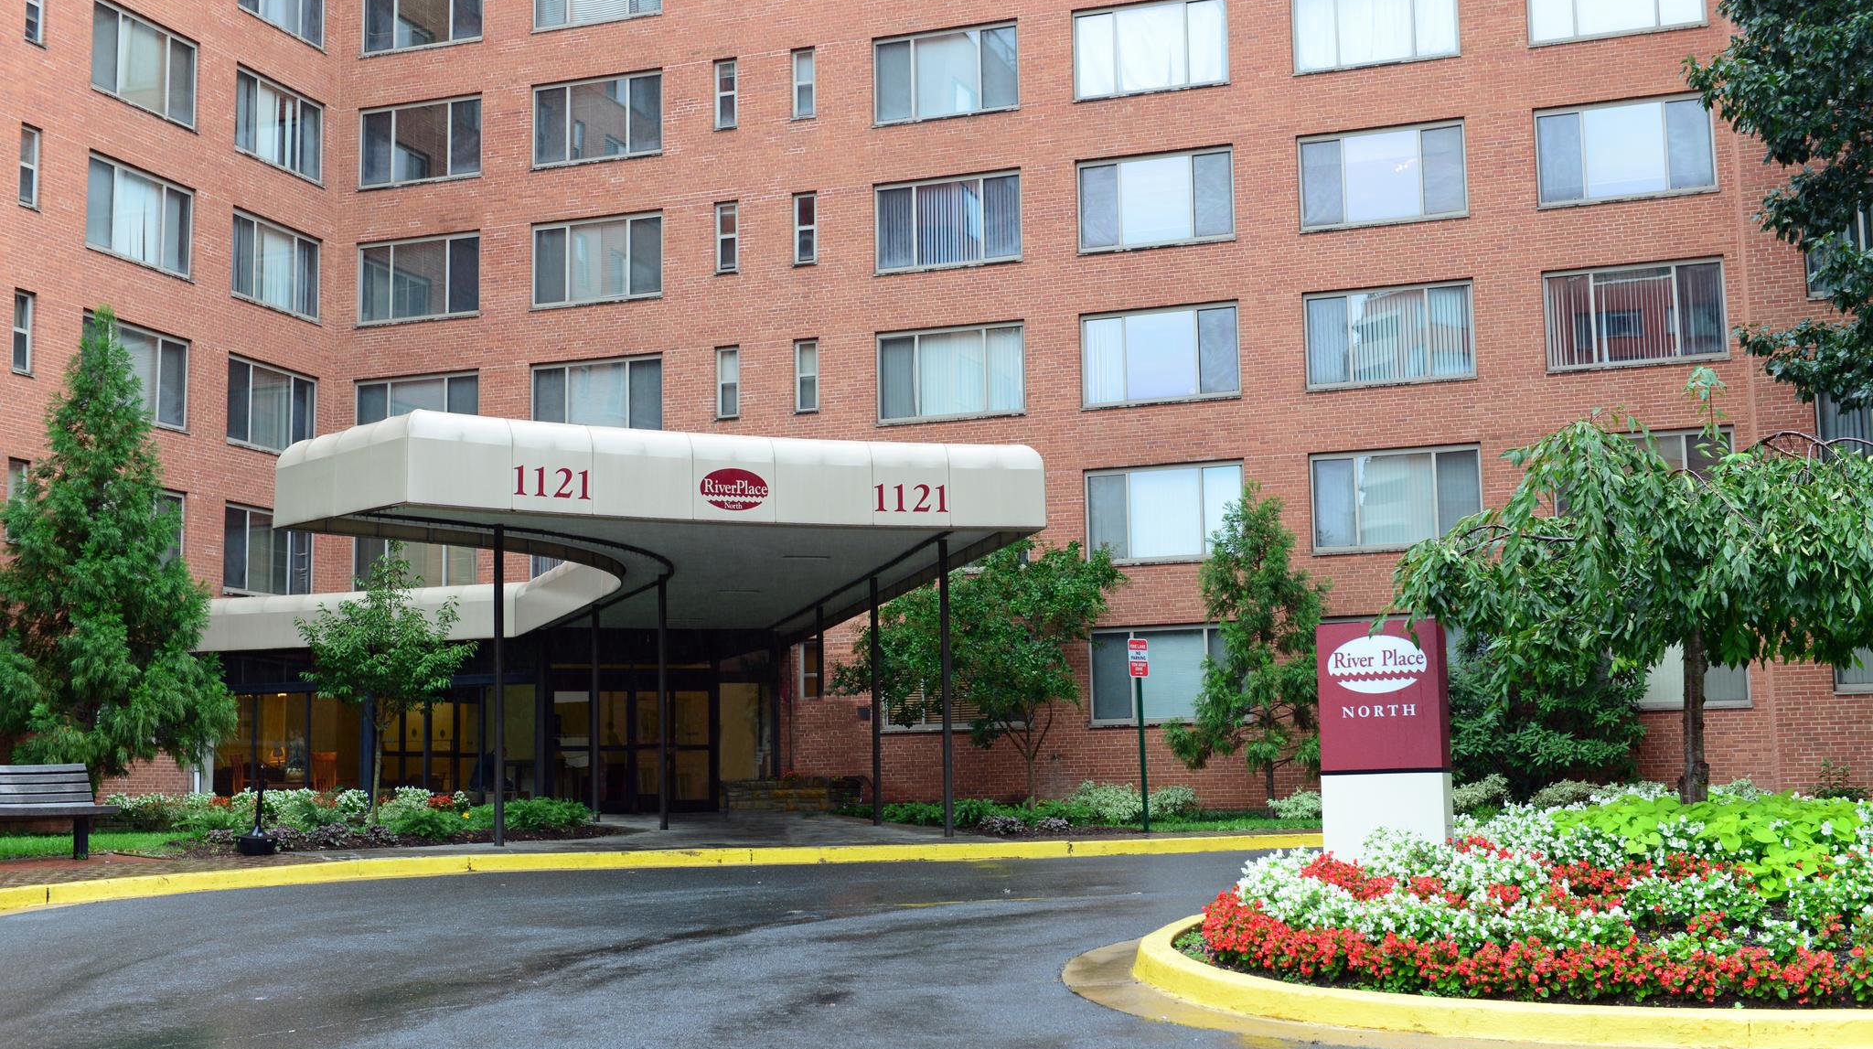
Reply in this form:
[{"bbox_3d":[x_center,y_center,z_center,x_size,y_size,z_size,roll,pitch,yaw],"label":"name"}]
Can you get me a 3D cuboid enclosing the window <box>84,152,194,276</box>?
[{"bbox_3d":[-13.469,-5.170,36.985,0.120,1.560,2.680,-4,-8,19],"label":"window"}]

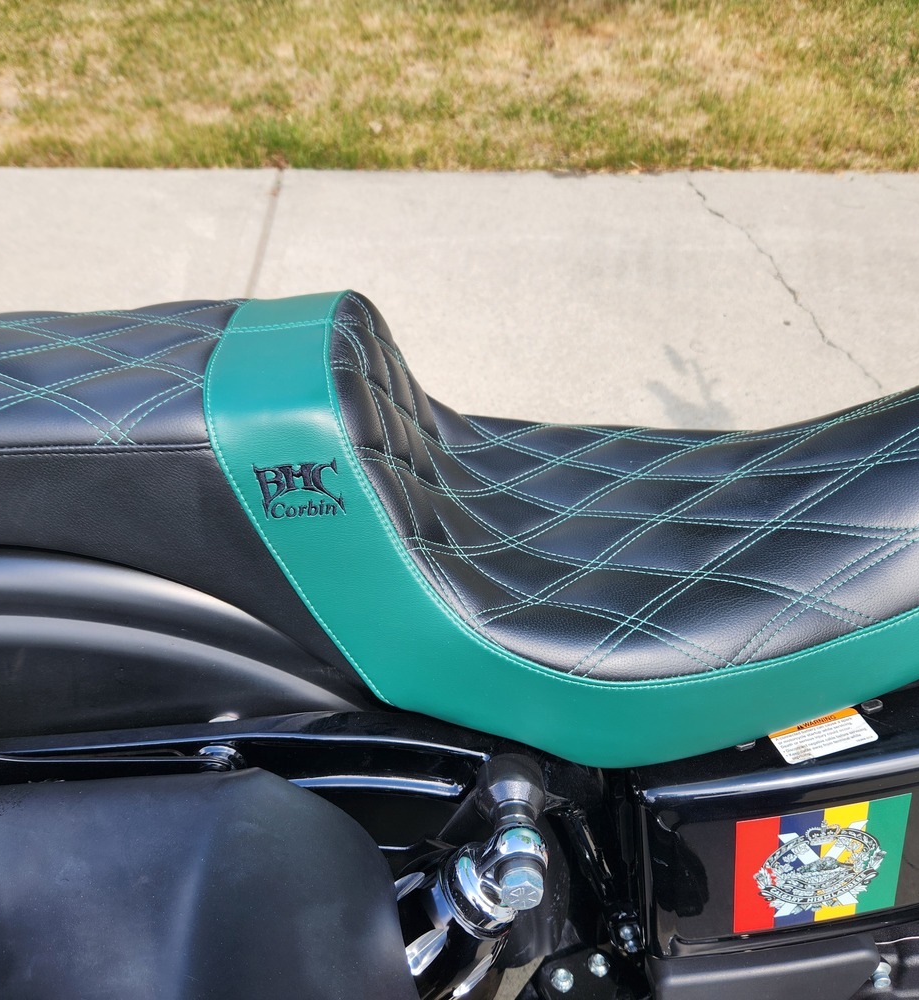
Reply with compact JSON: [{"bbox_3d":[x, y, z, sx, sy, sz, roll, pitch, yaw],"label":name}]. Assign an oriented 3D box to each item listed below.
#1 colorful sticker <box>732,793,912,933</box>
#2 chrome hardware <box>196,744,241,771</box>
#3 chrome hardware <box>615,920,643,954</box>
[{"bbox_3d":[0.214,0.217,0.526,0.101,0.097,0.002,-9,28,-1],"label":"colorful sticker"},{"bbox_3d":[-0.126,0.136,0.466,0.021,0.018,0.015,-6,28,-3],"label":"chrome hardware"},{"bbox_3d":[0.119,0.305,0.619,0.017,0.020,0.013,-6,28,-3],"label":"chrome hardware"}]

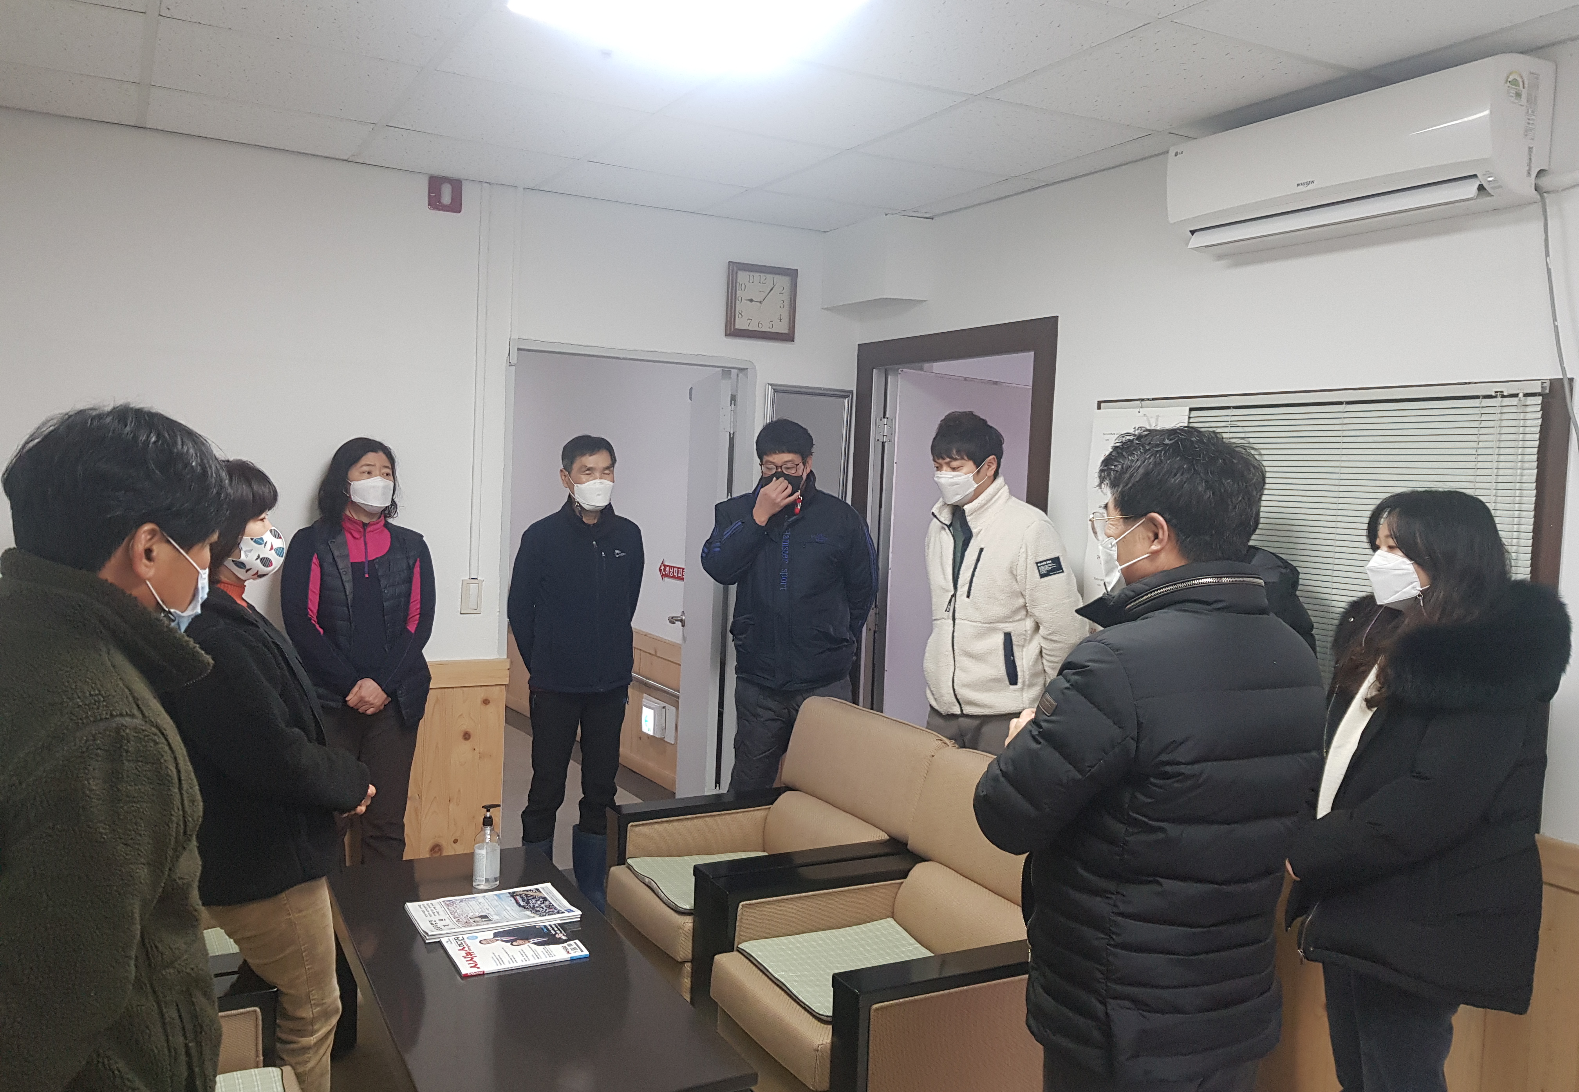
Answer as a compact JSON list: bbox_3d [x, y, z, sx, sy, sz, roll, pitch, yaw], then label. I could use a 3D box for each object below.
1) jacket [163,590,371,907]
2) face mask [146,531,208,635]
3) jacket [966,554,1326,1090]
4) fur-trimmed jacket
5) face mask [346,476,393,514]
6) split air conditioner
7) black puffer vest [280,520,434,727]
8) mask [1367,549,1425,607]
[{"bbox_3d":[-1.059,0.383,2.370,0.400,0.600,0.460,1,4,-18],"label":"jacket"},{"bbox_3d":[-0.718,0.043,1.390,0.135,0.110,0.100,5,-7,42],"label":"face mask"},{"bbox_3d":[0.599,0.417,1.950,0.410,0.770,0.570,5,5,43],"label":"jacket"},{"bbox_3d":[1.223,0.463,2.290,0.430,0.780,0.480,2,4,1],"label":"fur-trimmed jacket"},{"bbox_3d":[-1.254,-0.155,3.550,0.140,0.110,0.090,-1,5,-41],"label":"face mask"},{"bbox_3d":[1.270,-0.885,2.757,0.200,0.300,0.840,0,4,-30],"label":"split air conditioner"},{"bbox_3d":[-1.358,0.234,3.720,0.450,0.610,0.270,0,4,-25],"label":"black puffer vest"},{"bbox_3d":[1.168,0.060,2.280,0.090,0.110,0.135,-5,4,-7],"label":"mask"}]

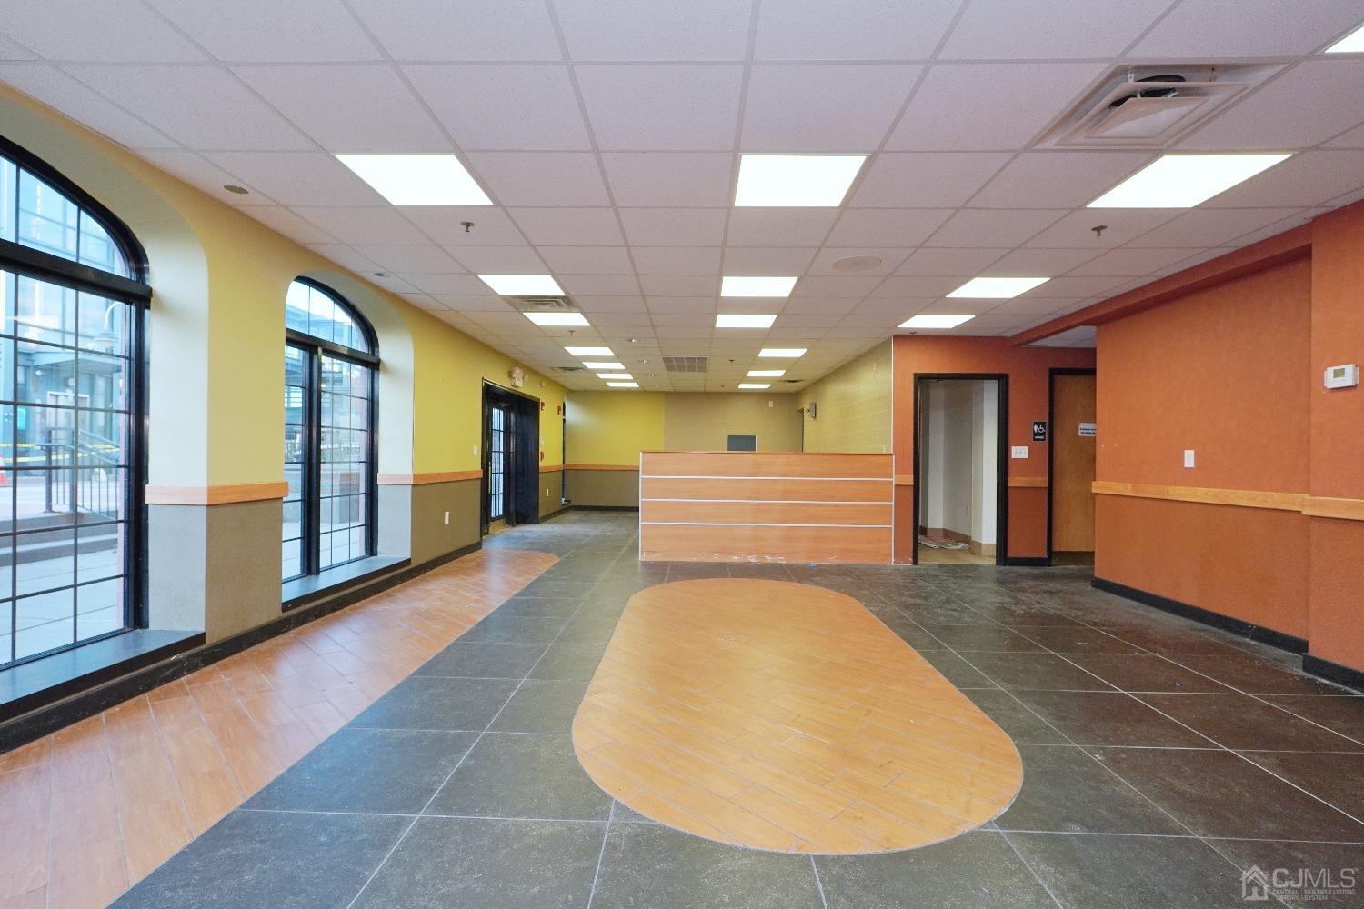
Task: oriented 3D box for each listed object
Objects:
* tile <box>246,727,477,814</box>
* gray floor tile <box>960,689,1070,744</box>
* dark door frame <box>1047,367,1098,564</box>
[{"bbox_3d":[-1.094,1.126,2.174,0.578,0.012,0.578,1,0,1],"label":"tile"},{"bbox_3d":[1.495,1.193,2.771,0.250,0.012,0.595,1,0,1],"label":"gray floor tile"},{"bbox_3d":[4.524,0.149,6.687,1.030,2.174,0.130,1,0,1],"label":"dark door frame"}]

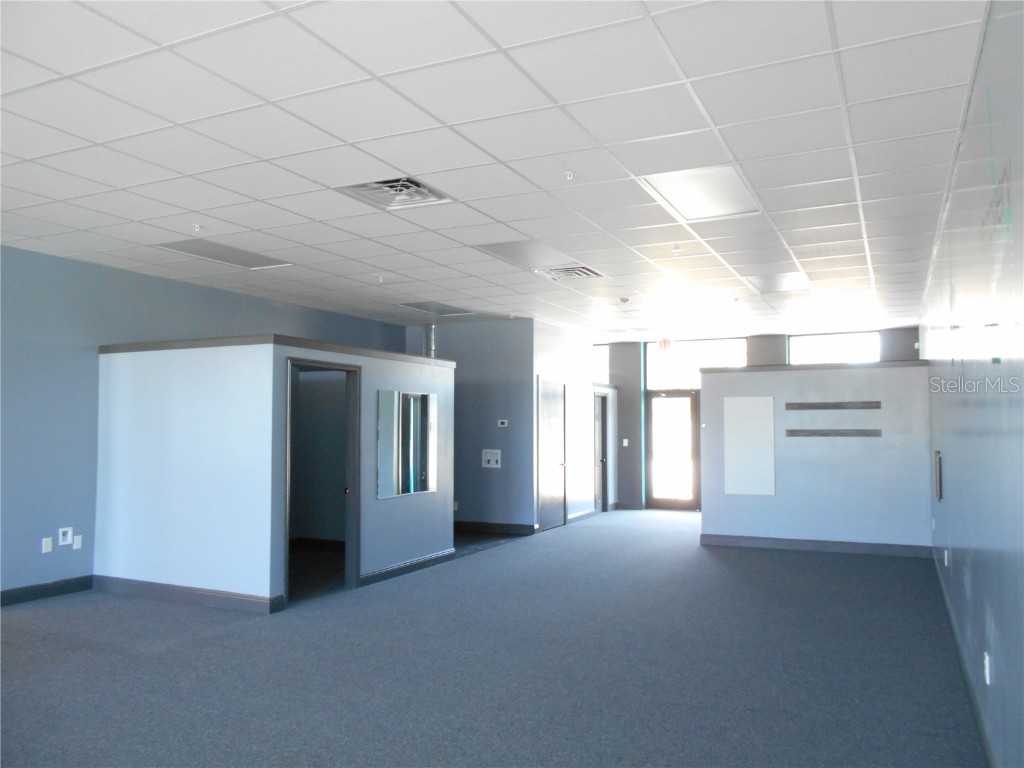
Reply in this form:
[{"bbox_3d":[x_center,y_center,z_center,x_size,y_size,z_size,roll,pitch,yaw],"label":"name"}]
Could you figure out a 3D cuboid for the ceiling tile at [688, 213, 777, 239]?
[{"bbox_3d":[1.707,-1.233,6.003,0.605,0.020,0.605,-1,-3,26],"label":"ceiling tile"}]

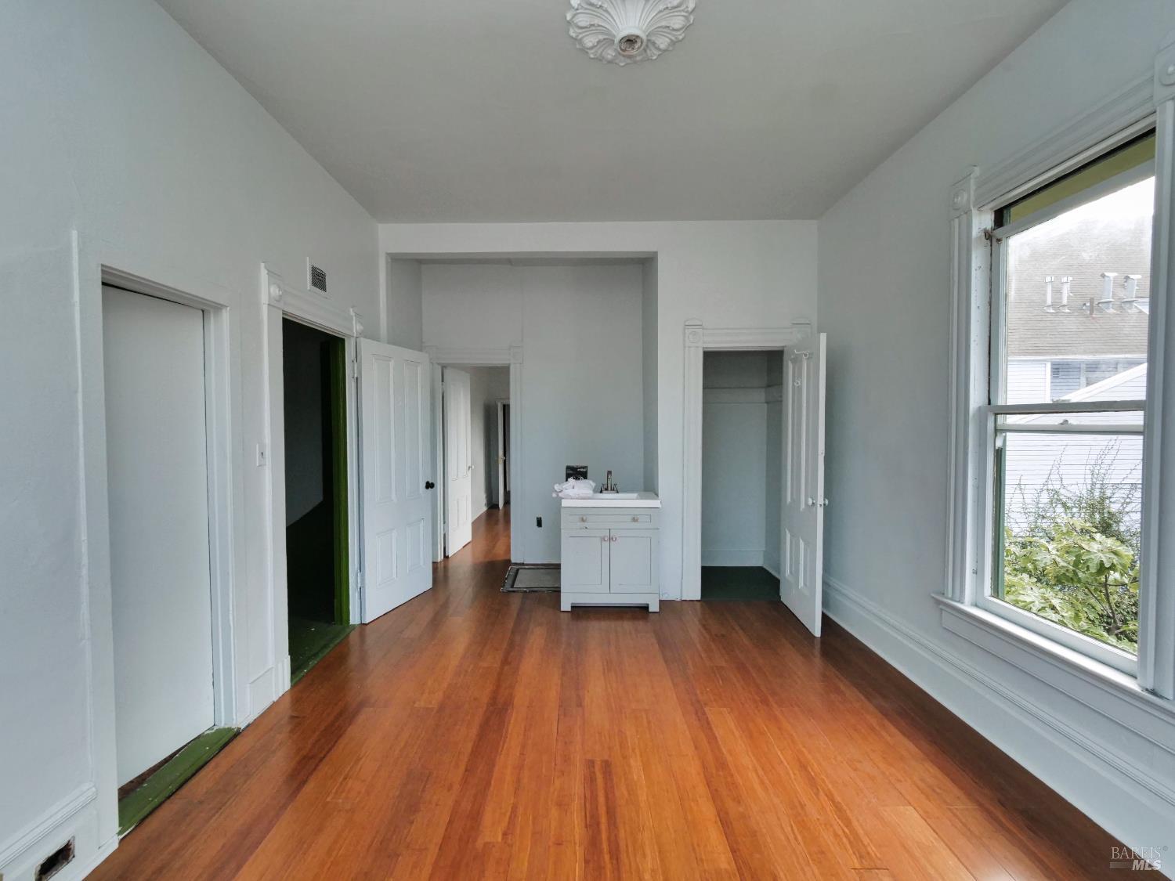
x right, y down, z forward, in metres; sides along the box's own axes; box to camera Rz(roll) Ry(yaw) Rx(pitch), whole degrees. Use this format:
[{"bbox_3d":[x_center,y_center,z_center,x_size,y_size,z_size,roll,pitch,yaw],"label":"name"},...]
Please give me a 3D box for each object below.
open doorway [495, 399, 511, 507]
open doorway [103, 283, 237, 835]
[{"bbox_3d":[-1.299,0.212,8.913,0.792,1.960,0.139,0,2,0],"label":"open doorway"},{"bbox_3d":[-1.721,0.402,1.929,0.158,1.990,0.594,0,2,0],"label":"open doorway"}]

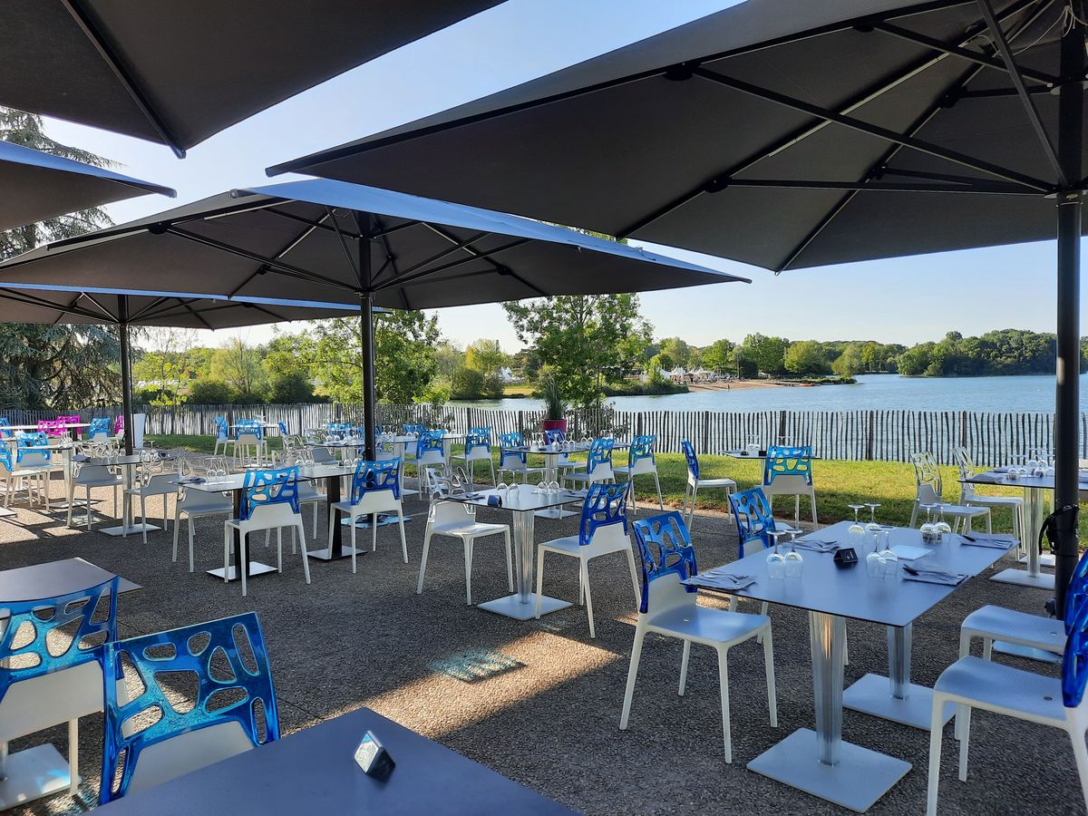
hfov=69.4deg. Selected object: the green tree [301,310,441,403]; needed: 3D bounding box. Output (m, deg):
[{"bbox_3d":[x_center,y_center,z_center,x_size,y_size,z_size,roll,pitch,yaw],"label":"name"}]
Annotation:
[{"bbox_3d":[-6.154,-1.599,28.000,5.000,5.000,5.000,-1,3,0],"label":"green tree"}]

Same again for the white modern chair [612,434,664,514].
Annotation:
[{"bbox_3d":[1.015,0.734,8.971,0.498,0.879,0.523,-2,2,-43],"label":"white modern chair"}]

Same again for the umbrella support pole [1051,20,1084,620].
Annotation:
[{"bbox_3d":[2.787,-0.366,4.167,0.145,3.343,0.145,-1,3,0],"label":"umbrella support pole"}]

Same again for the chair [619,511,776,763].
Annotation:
[{"bbox_3d":[0.650,0.903,3.255,0.500,0.853,0.485,1,3,41],"label":"chair"}]

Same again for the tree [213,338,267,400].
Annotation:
[{"bbox_3d":[-32.904,-3.972,85.000,6.300,7.400,6.000,-2,2,-21],"label":"tree"}]

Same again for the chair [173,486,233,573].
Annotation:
[{"bbox_3d":[-2.712,0.837,6.377,0.485,0.853,0.500,-2,3,-37],"label":"chair"}]

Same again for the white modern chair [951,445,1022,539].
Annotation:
[{"bbox_3d":[3.692,0.772,6.535,0.515,0.885,0.500,1,3,39],"label":"white modern chair"}]

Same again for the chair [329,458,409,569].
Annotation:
[{"bbox_3d":[-1.471,0.841,6.515,0.498,0.879,0.523,-2,2,-41],"label":"chair"}]

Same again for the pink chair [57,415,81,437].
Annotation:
[{"bbox_3d":[-9.444,0.634,15.693,0.480,0.868,0.505,-3,3,-41],"label":"pink chair"}]

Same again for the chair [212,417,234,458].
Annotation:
[{"bbox_3d":[-5.547,0.616,13.964,0.500,0.853,0.485,-1,2,-2],"label":"chair"}]

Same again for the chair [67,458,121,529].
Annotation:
[{"bbox_3d":[-4.766,0.824,8.431,0.505,0.868,0.480,1,3,42],"label":"chair"}]

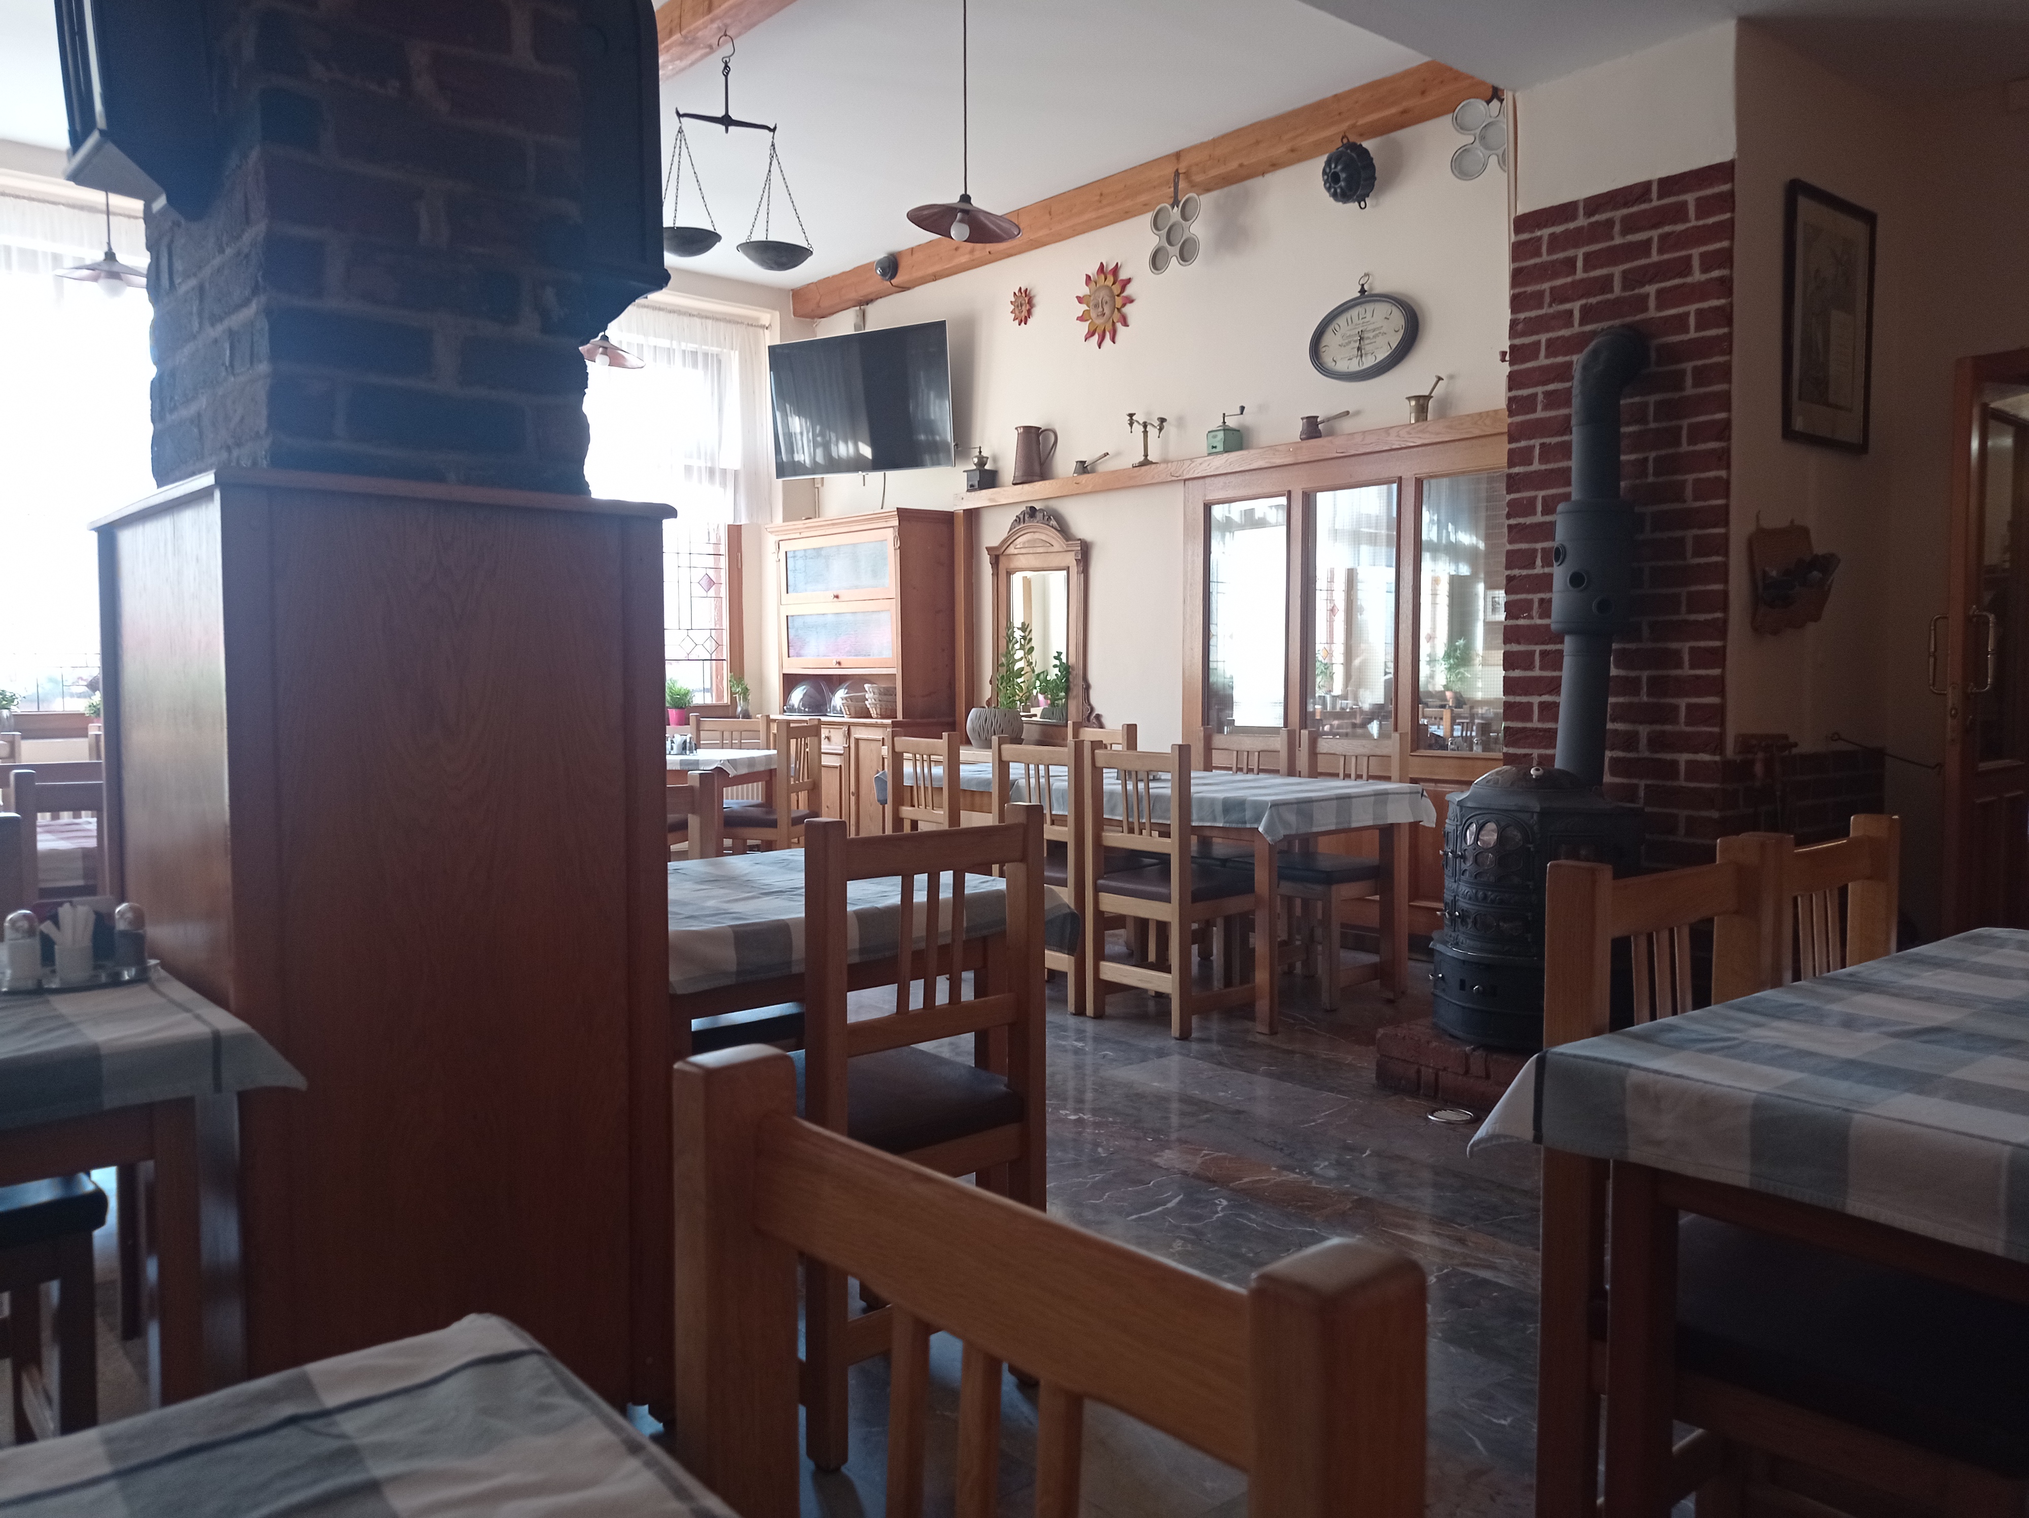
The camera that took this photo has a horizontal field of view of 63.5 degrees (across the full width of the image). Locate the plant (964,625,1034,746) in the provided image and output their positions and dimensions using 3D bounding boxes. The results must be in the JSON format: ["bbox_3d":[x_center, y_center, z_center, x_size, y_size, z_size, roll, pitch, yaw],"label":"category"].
[{"bbox_3d":[-0.080,-0.373,8.302,0.290,0.630,0.290,-2,3,-39],"label":"plant"}]

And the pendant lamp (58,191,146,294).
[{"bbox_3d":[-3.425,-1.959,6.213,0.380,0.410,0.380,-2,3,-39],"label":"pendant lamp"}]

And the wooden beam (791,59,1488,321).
[{"bbox_3d":[0.259,-2.576,7.773,0.170,0.155,4.720,-2,4,-39],"label":"wooden beam"}]

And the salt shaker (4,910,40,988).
[{"bbox_3d":[-1.212,0.232,2.007,0.039,0.090,0.039,-2,4,-39],"label":"salt shaker"}]

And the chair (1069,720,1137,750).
[{"bbox_3d":[0.236,0.303,7.311,0.460,0.920,0.430,-2,3,-36],"label":"chair"}]

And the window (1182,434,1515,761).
[{"bbox_3d":[1.387,-0.648,6.964,0.090,1.220,1.840,-2,3,-39],"label":"window"}]

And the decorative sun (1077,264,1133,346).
[{"bbox_3d":[0.439,-2.213,8.001,0.050,0.420,0.420,-2,3,-39],"label":"decorative sun"}]

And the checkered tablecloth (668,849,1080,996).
[{"bbox_3d":[-0.513,0.310,3.263,0.920,0.142,0.970,-2,3,-39],"label":"checkered tablecloth"}]

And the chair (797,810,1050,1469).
[{"bbox_3d":[-0.263,0.533,2.642,0.430,0.920,0.460,-3,4,-43],"label":"chair"}]

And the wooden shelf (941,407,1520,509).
[{"bbox_3d":[0.841,-1.317,7.470,0.160,0.085,3.560,-2,3,-39],"label":"wooden shelf"}]

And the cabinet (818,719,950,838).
[{"bbox_3d":[-0.882,0.238,9.423,0.440,0.940,1.260,-2,3,-39],"label":"cabinet"}]

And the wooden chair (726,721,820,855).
[{"bbox_3d":[-1.249,0.267,8.155,0.460,0.920,0.430,1,3,15],"label":"wooden chair"}]

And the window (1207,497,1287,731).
[{"bbox_3d":[1.017,-0.591,7.107,0.050,1.050,0.490,-2,4,-39],"label":"window"}]

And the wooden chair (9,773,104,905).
[{"bbox_3d":[-2.166,0.477,3.925,0.430,0.920,0.460,-3,4,-39],"label":"wooden chair"}]

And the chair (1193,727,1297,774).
[{"bbox_3d":[0.785,0.365,6.480,0.480,0.945,0.460,-2,3,-39],"label":"chair"}]

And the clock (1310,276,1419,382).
[{"bbox_3d":[1.378,-1.708,6.511,0.060,0.425,0.510,-2,4,-39],"label":"clock"}]

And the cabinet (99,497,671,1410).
[{"bbox_3d":[-1.034,0.311,2.667,0.670,1.420,0.850,-2,3,-39],"label":"cabinet"}]

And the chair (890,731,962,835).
[{"bbox_3d":[-0.179,0.347,6.438,0.460,0.920,0.430,-2,3,-36],"label":"chair"}]

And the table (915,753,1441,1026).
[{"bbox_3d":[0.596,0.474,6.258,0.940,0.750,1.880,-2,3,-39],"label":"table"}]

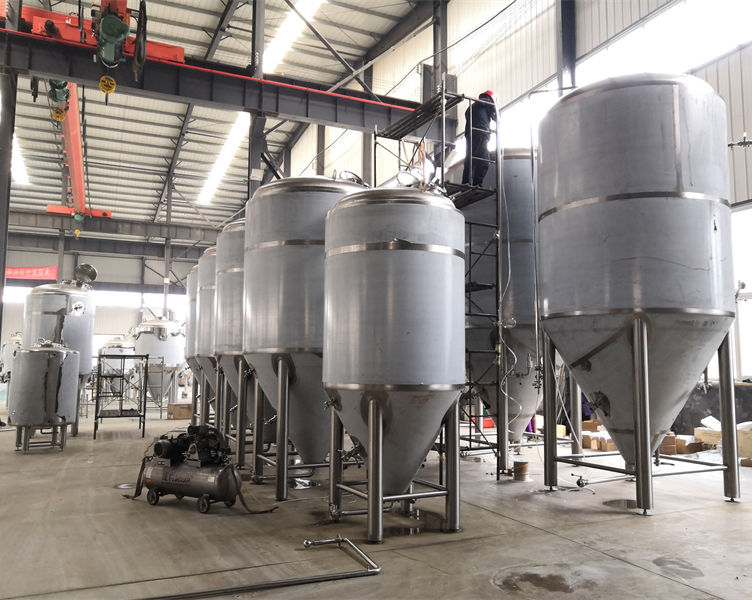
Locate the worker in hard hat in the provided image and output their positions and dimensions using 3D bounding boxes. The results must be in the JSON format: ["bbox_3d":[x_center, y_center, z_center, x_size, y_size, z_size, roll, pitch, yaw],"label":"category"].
[{"bbox_3d":[1.548,-2.420,9.567,0.460,1.660,0.500,6,-8,-43],"label":"worker in hard hat"}]

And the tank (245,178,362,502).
[{"bbox_3d":[-0.816,0.392,8.610,1.992,4.266,1.992,0,-6,0],"label":"tank"}]

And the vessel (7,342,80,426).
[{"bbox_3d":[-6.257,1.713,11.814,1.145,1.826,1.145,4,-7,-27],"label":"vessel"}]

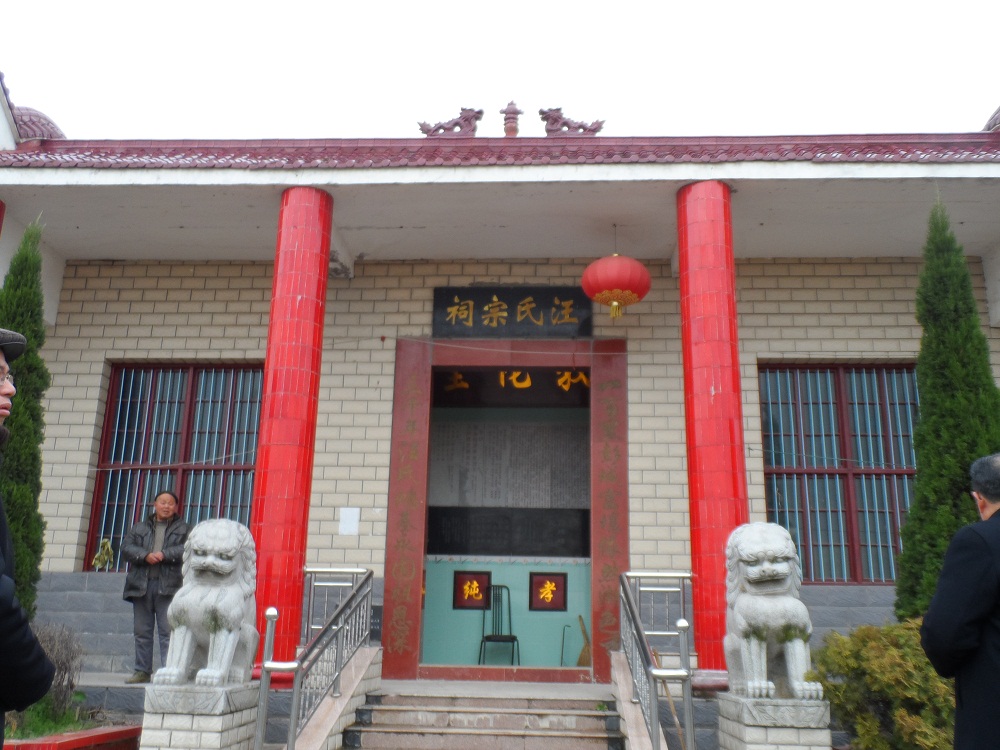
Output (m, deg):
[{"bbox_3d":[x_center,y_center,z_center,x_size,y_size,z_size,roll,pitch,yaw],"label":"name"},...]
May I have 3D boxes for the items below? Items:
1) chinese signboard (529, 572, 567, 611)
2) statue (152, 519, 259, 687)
[{"bbox_3d":[0.577,2.577,10.974,0.450,0.443,0.040,0,-15,3],"label":"chinese signboard"},{"bbox_3d":[-2.102,1.682,6.858,0.515,1.170,0.820,0,-15,3],"label":"statue"}]

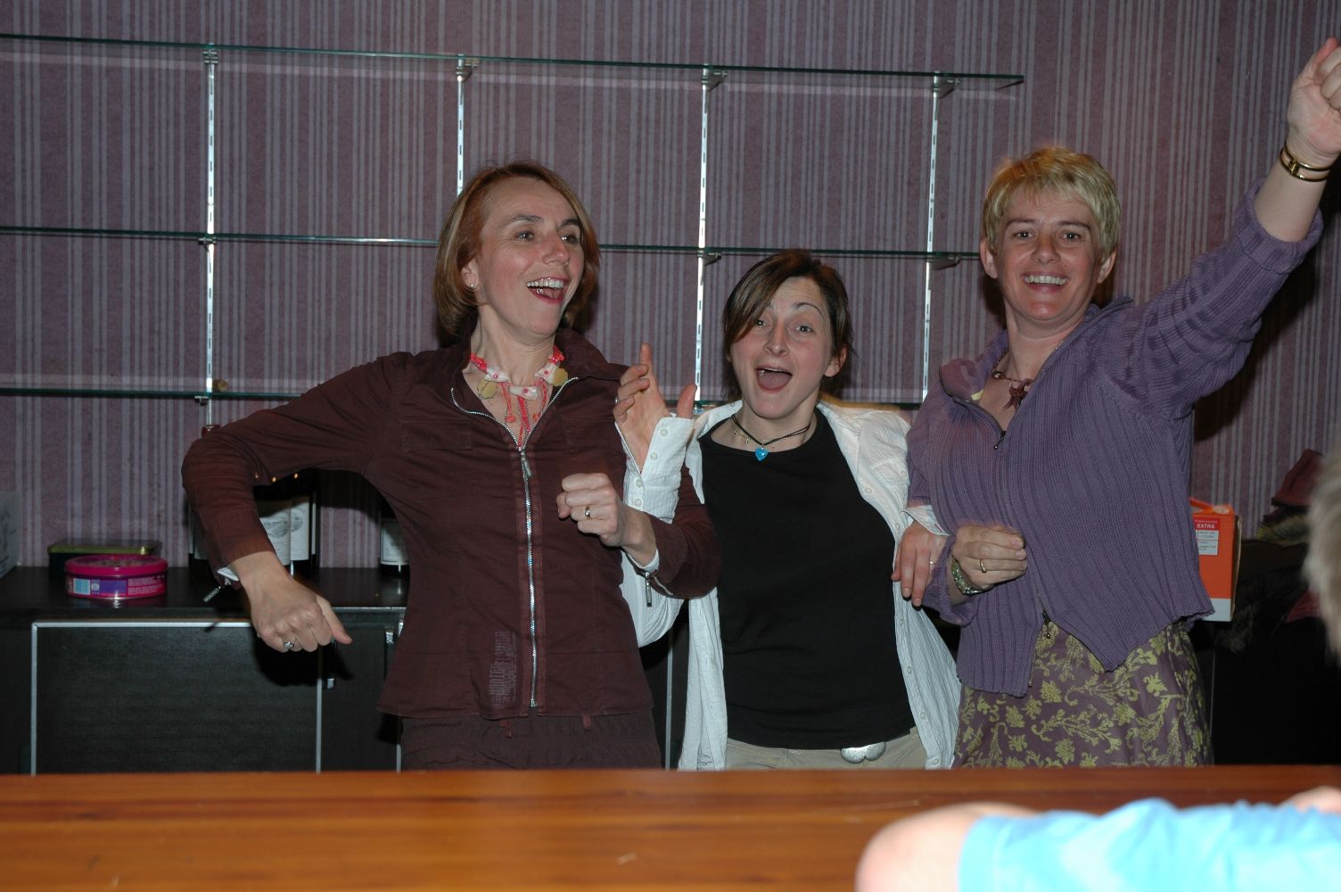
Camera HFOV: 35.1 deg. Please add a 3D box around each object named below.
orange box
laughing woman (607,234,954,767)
[{"bbox_3d":[1.012,0.217,4.053,0.121,0.216,0.101,2,5,9],"label":"orange box"},{"bbox_3d":[0.148,0.515,2.885,0.460,1.550,0.420,2,5,2],"label":"laughing woman"}]

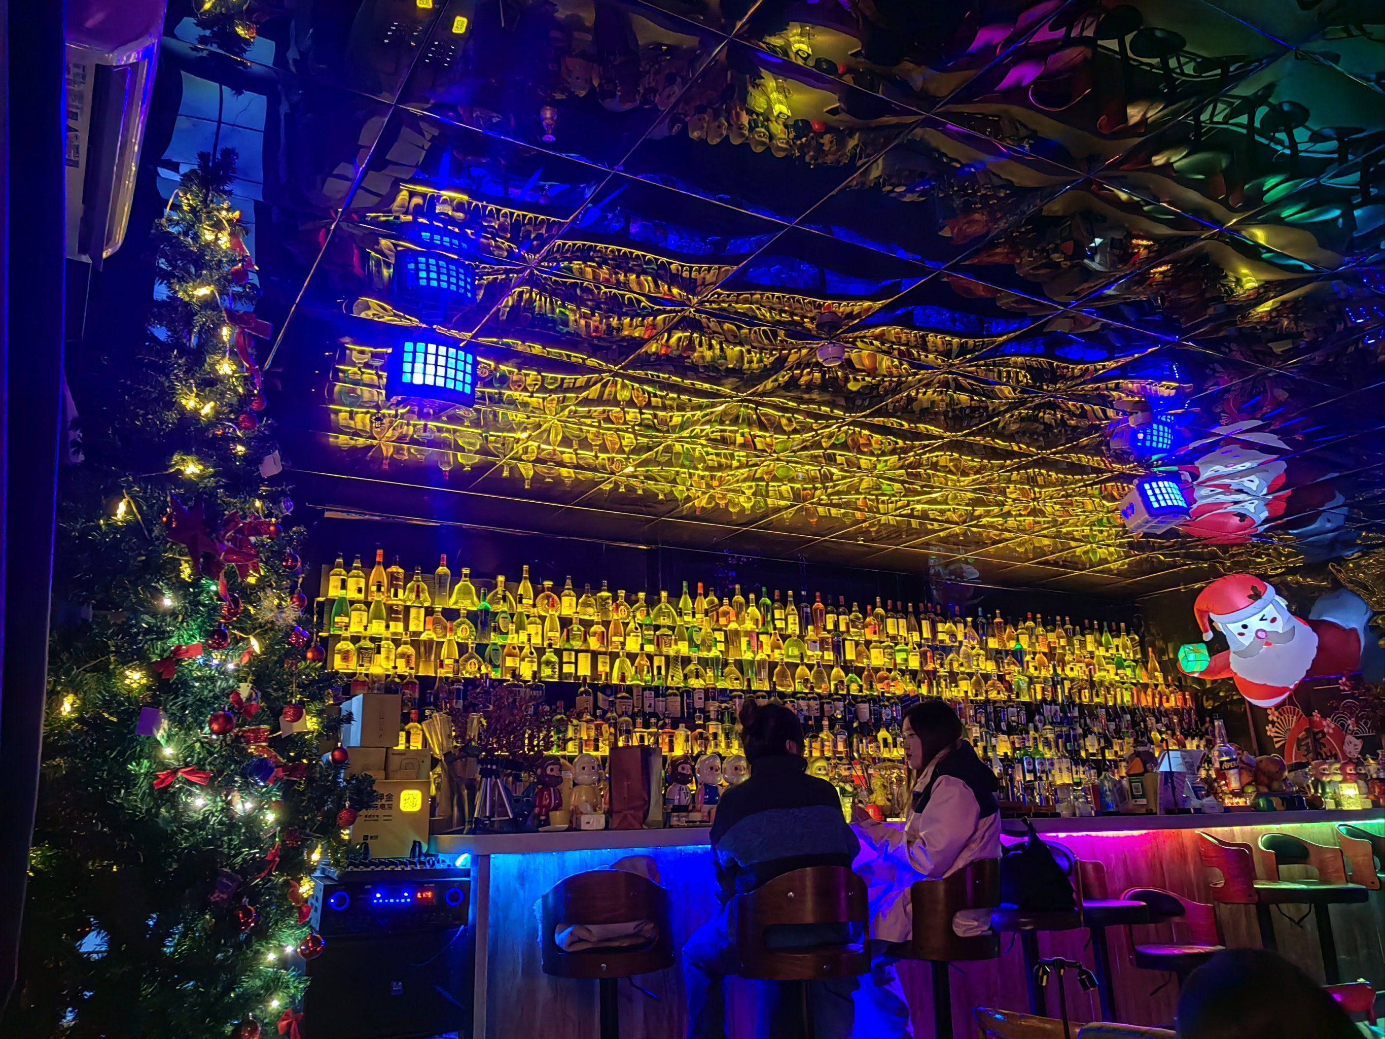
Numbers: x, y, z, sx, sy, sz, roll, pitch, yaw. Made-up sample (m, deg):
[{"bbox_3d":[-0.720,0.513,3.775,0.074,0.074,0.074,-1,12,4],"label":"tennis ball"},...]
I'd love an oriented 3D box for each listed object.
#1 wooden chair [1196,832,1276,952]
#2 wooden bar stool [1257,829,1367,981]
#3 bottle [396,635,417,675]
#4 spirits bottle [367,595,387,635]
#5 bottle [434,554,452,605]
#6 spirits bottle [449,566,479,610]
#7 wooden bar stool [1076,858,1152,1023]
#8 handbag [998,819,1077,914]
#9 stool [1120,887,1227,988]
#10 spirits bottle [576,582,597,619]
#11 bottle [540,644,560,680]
[{"bbox_3d":[2.485,1.859,4.662,0.410,0.996,0.390,-11,-18,30],"label":"wooden chair"},{"bbox_3d":[2.865,1.920,4.877,0.390,0.974,0.410,2,-16,-14],"label":"wooden bar stool"},{"bbox_3d":[-1.478,0.690,5.587,0.092,0.213,0.075,8,-18,-29],"label":"bottle"},{"bbox_3d":[-1.665,0.482,5.727,0.087,0.270,0.087,8,-18,-29],"label":"spirits bottle"},{"bbox_3d":[-1.413,0.341,6.125,0.083,0.298,0.083,8,-18,-29],"label":"bottle"},{"bbox_3d":[-1.294,0.394,6.127,0.158,0.245,0.100,7,-18,-29],"label":"spirits bottle"},{"bbox_3d":[1.609,1.793,4.206,0.410,0.905,0.420,-14,-20,37],"label":"wooden bar stool"},{"bbox_3d":[1.278,1.288,4.012,0.290,0.335,0.150,-6,-16,16],"label":"handbag"},{"bbox_3d":[1.988,1.897,4.347,0.390,0.783,0.410,0,-16,-7],"label":"stool"},{"bbox_3d":[-0.643,0.499,6.556,0.105,0.229,0.080,7,-18,-30],"label":"spirits bottle"},{"bbox_3d":[-0.787,0.784,5.975,0.090,0.220,0.078,8,-18,-29],"label":"bottle"}]

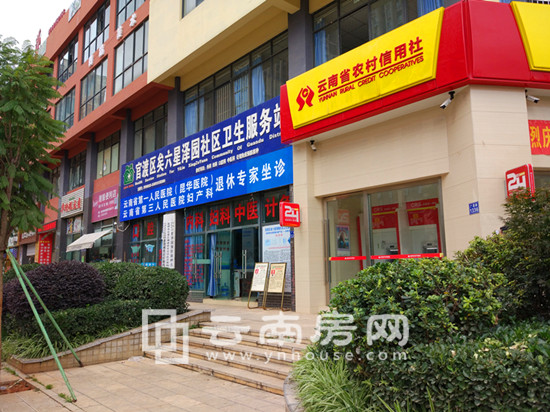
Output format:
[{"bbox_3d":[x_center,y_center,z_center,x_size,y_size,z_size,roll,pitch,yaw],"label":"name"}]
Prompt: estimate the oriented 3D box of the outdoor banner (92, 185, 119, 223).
[{"bbox_3d":[-8.100,-0.082,21.203,0.120,1.367,3.245,7,-11,-41],"label":"outdoor banner"}]

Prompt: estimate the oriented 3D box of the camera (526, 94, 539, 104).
[{"bbox_3d":[4.874,-2.025,8.417,0.250,0.180,0.090,0,-8,-2],"label":"camera"}]

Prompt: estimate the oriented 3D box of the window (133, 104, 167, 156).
[{"bbox_3d":[-5.100,-3.072,18.638,0.150,1.950,3.700,7,-11,-41],"label":"window"}]

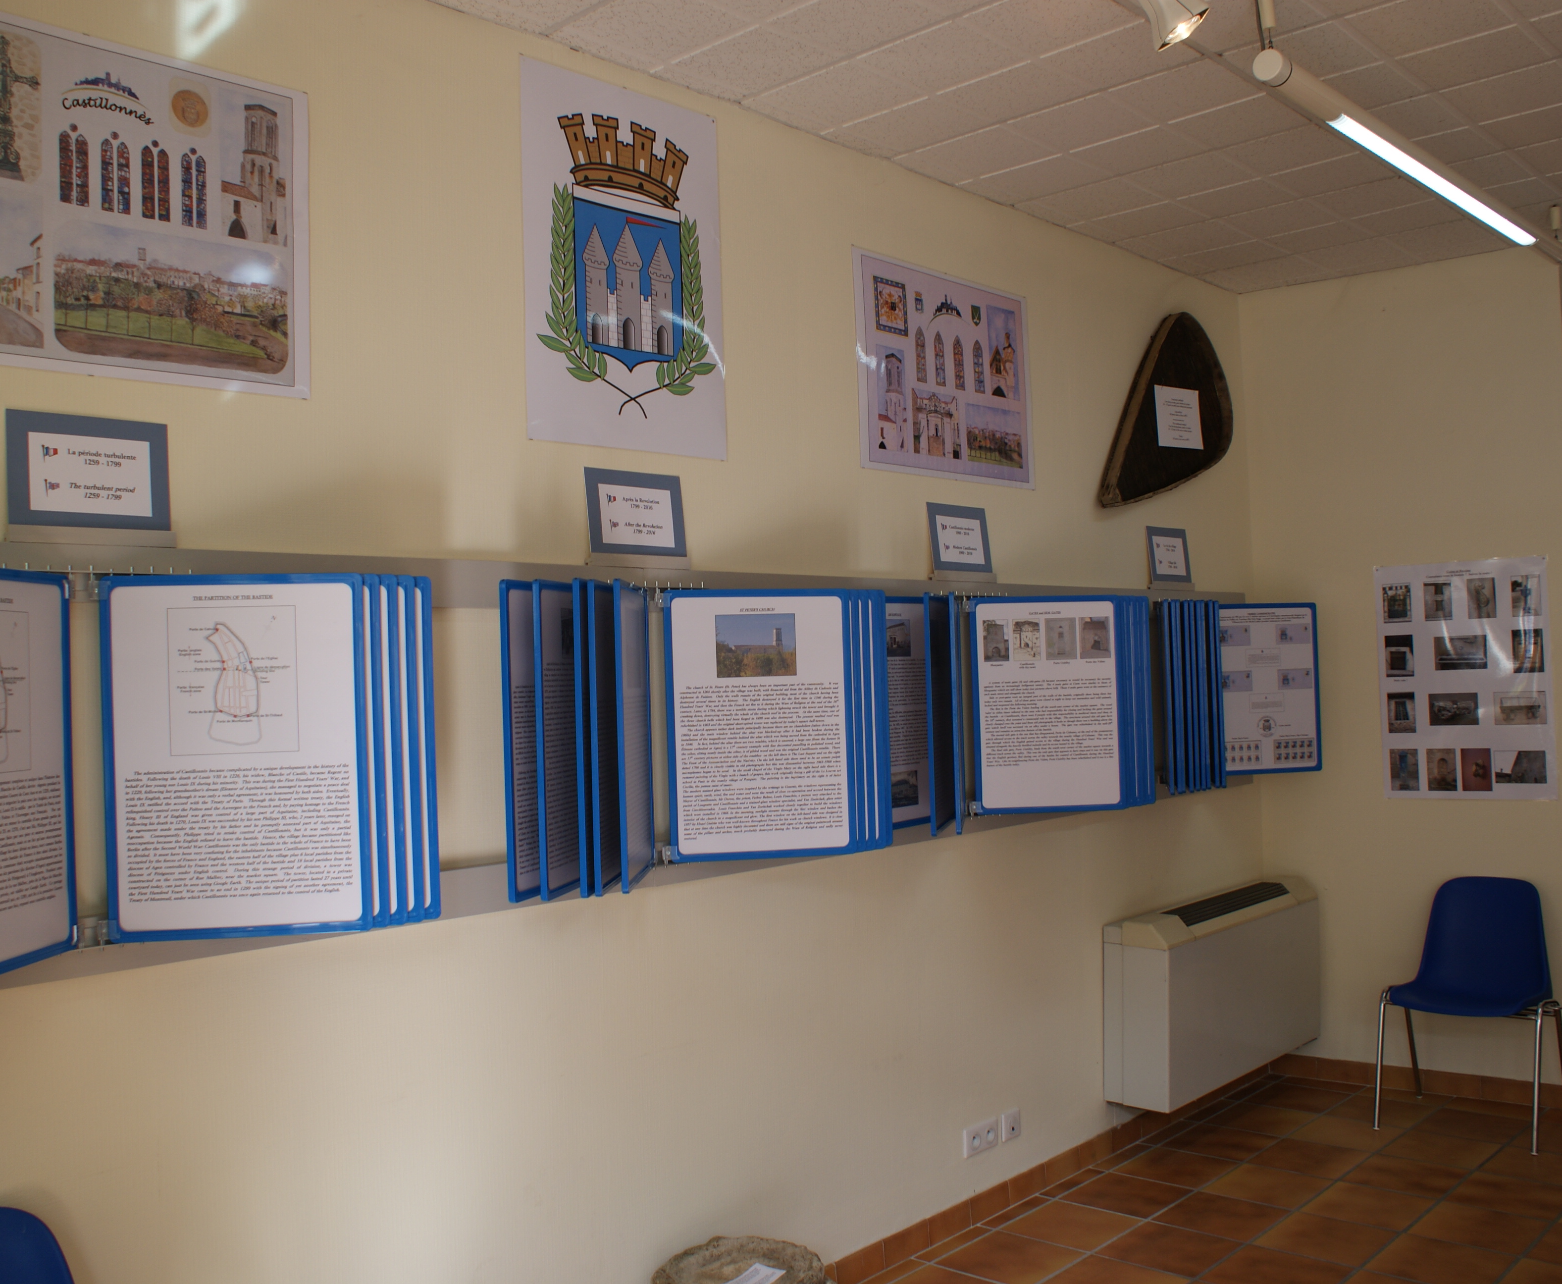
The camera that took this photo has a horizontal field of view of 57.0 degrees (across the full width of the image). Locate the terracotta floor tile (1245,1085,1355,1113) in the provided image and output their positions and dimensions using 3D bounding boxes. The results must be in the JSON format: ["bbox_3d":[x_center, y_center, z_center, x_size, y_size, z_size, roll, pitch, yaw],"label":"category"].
[{"bbox_3d":[1.884,1.675,5.288,0.300,0.010,0.300,-3,-2,43],"label":"terracotta floor tile"}]

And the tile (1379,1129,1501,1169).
[{"bbox_3d":[2.099,1.617,4.569,0.295,0.010,0.295,-4,-2,43],"label":"tile"}]

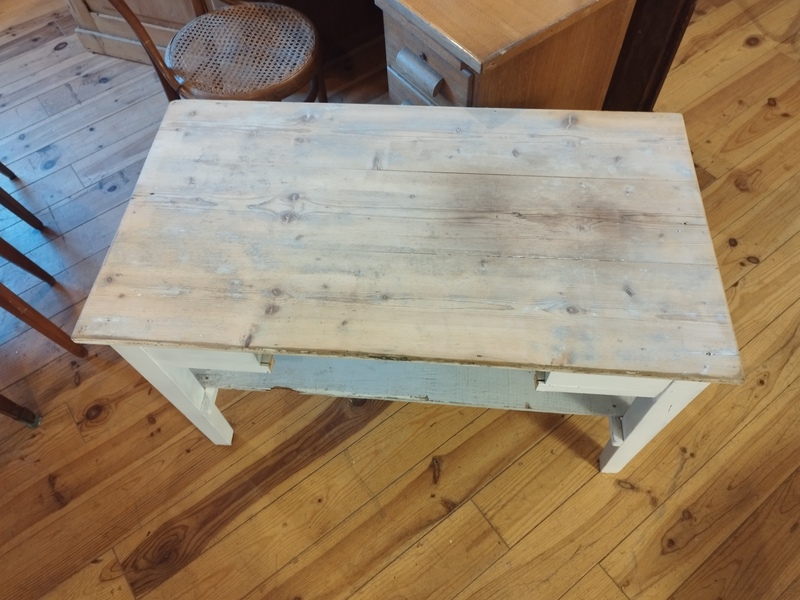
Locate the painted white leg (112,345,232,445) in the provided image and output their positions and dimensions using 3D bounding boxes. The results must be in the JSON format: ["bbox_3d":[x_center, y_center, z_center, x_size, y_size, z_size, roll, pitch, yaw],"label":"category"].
[{"bbox_3d":[-0.525,0.222,1.373,0.065,0.703,0.071,3,59,4],"label":"painted white leg"}]

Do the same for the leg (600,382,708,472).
[{"bbox_3d":[0.559,0.280,1.294,0.065,0.703,0.071,2,59,6],"label":"leg"}]

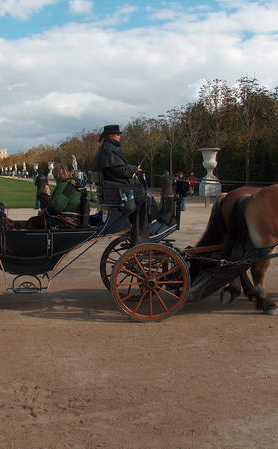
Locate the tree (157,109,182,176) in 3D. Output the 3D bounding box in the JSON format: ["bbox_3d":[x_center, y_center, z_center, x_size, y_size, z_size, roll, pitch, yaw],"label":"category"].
[{"bbox_3d":[3.678,-9.057,77.043,2.903,9.673,2.903,0,4,0],"label":"tree"}]

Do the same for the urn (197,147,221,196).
[{"bbox_3d":[5.444,-4.029,49.737,1.700,3.684,1.700,0,4,0],"label":"urn"}]

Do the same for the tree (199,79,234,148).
[{"bbox_3d":[7.660,-8.712,63.046,3.371,11.142,3.371,0,4,0],"label":"tree"}]

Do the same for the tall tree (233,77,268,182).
[{"bbox_3d":[9.758,-7.700,55.823,2.985,10.235,2.985,0,4,0],"label":"tall tree"}]

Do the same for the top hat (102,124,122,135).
[{"bbox_3d":[-0.328,-1.172,7.933,0.270,0.135,0.250,0,4,-6],"label":"top hat"}]

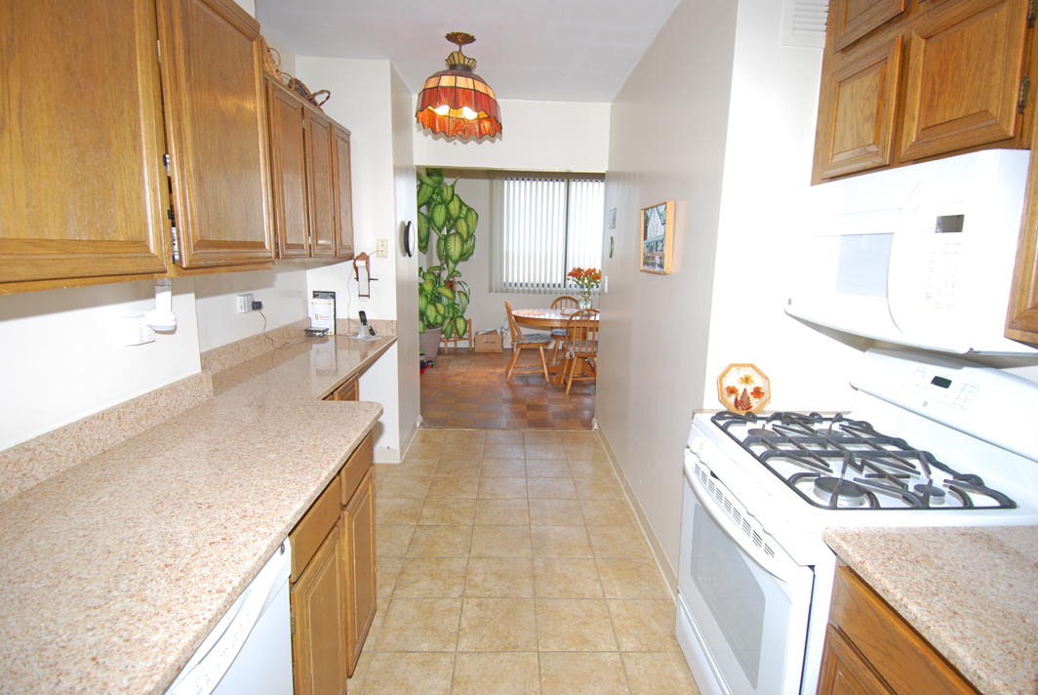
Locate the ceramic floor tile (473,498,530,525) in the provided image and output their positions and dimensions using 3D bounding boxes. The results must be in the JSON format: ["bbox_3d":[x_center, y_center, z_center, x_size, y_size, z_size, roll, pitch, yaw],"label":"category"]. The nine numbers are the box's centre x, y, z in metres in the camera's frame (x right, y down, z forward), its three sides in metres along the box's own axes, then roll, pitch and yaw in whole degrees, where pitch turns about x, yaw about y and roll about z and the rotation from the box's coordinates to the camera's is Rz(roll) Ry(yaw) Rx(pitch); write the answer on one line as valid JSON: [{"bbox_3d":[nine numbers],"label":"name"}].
[{"bbox_3d":[-0.096,0.942,2.964,0.303,0.010,0.300,1,11,-1],"label":"ceramic floor tile"}]

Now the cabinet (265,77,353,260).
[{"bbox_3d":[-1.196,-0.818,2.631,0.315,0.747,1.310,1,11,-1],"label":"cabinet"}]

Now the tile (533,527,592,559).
[{"bbox_3d":[0.215,1.001,2.675,0.303,0.010,0.300,1,11,-1],"label":"tile"}]

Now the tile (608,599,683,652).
[{"bbox_3d":[0.530,1.116,2.092,0.303,0.010,0.300,1,11,-1],"label":"tile"}]

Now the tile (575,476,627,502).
[{"bbox_3d":[0.513,0.893,3.271,0.301,0.010,0.296,1,11,-1],"label":"tile"}]

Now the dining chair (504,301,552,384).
[{"bbox_3d":[0.119,-0.089,6.145,0.540,0.925,0.450,0,10,-6],"label":"dining chair"}]

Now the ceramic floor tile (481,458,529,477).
[{"bbox_3d":[-0.109,0.840,3.611,0.305,0.010,0.305,0,10,-1],"label":"ceramic floor tile"}]

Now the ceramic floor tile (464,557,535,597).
[{"bbox_3d":[-0.086,1.056,2.380,0.301,0.010,0.296,1,11,-1],"label":"ceramic floor tile"}]

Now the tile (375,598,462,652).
[{"bbox_3d":[-0.388,1.107,2.076,0.303,0.010,0.300,1,11,-1],"label":"tile"}]

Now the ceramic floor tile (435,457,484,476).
[{"bbox_3d":[-0.417,0.838,3.605,0.305,0.010,0.305,0,10,-1],"label":"ceramic floor tile"}]

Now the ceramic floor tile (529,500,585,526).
[{"bbox_3d":[0.209,0.953,3.009,0.305,0.010,0.305,0,10,-1],"label":"ceramic floor tile"}]

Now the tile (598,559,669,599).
[{"bbox_3d":[0.527,1.062,2.390,0.301,0.010,0.296,1,11,-1],"label":"tile"}]

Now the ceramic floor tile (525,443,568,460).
[{"bbox_3d":[0.197,0.777,3.852,0.303,0.010,0.300,1,11,-1],"label":"ceramic floor tile"}]

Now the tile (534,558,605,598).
[{"bbox_3d":[0.220,1.057,2.381,0.303,0.010,0.300,1,11,-1],"label":"tile"}]

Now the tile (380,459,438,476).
[{"bbox_3d":[-0.726,0.835,3.600,0.305,0.010,0.305,0,10,-1],"label":"tile"}]

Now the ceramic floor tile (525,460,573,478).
[{"bbox_3d":[0.203,0.834,3.559,0.301,0.010,0.296,1,11,-1],"label":"ceramic floor tile"}]

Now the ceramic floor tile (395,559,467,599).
[{"bbox_3d":[-0.393,1.053,2.374,0.301,0.010,0.296,1,11,-1],"label":"ceramic floor tile"}]

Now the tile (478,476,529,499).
[{"bbox_3d":[-0.100,0.886,3.258,0.303,0.010,0.300,1,11,-1],"label":"tile"}]

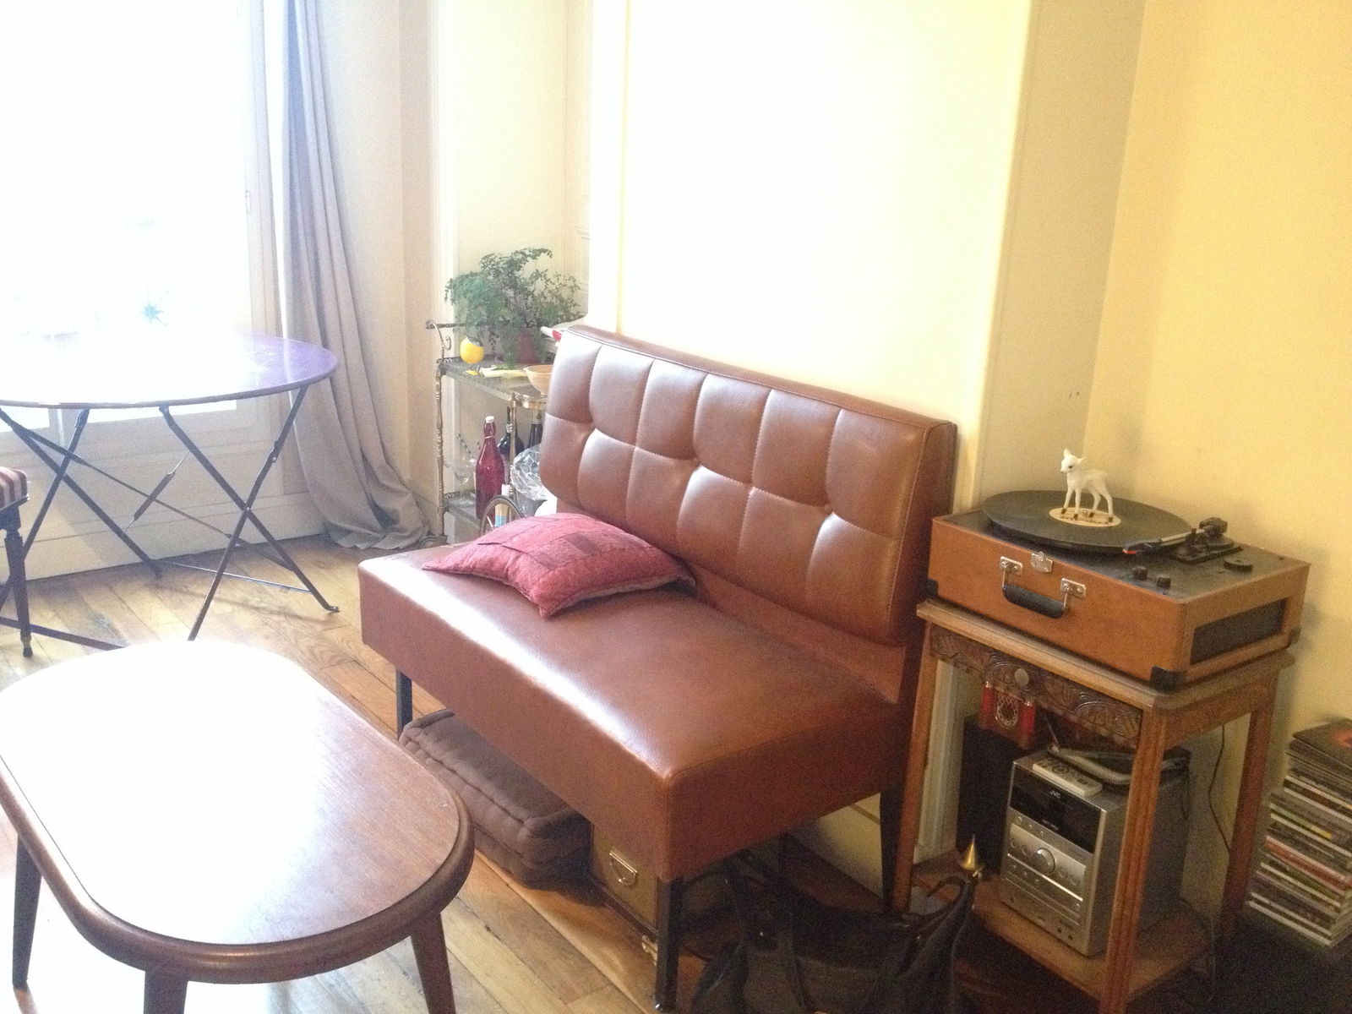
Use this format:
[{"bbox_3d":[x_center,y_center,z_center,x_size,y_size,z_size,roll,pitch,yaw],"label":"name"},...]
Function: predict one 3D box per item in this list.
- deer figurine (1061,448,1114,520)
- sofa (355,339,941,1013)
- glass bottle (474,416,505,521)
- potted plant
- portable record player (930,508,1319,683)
[{"bbox_3d":[0.611,-0.033,2.029,0.070,0.103,0.038,2,16,-1],"label":"deer figurine"},{"bbox_3d":[-0.106,0.198,2.620,0.575,0.900,1.095,-10,20,-36],"label":"sofa"},{"bbox_3d":[-0.548,-0.115,4.049,0.086,0.317,0.086,2,16,-1],"label":"glass bottle"},{"bbox_3d":[-0.497,-0.612,4.160,0.410,0.350,0.380,0,17,-7],"label":"potted plant"},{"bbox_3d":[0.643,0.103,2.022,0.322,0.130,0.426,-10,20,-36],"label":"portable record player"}]

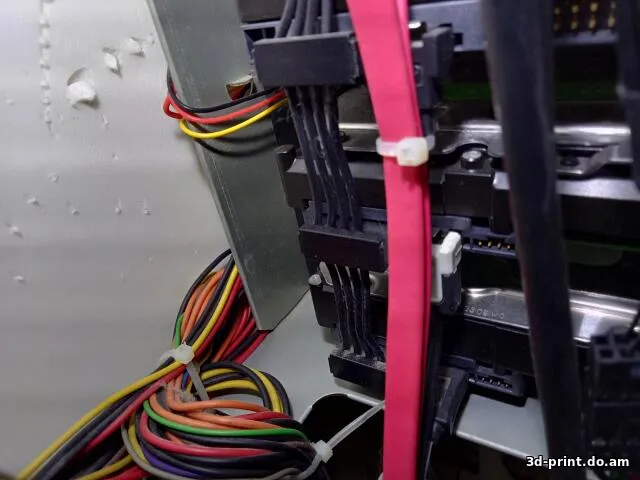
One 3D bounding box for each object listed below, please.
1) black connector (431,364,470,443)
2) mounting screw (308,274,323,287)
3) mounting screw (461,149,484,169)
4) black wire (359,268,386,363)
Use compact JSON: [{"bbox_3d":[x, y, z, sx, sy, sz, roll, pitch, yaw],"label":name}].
[{"bbox_3d":[0.031,0.045,0.142,0.013,0.006,0.025,9,39,31],"label":"black connector"},{"bbox_3d":[-0.001,0.012,0.158,0.005,0.002,0.005,9,39,31],"label":"mounting screw"},{"bbox_3d":[0.032,-0.017,0.109,0.005,0.003,0.005,9,39,31],"label":"mounting screw"},{"bbox_3d":[0.014,0.021,0.143,0.003,0.034,0.003,10,39,31],"label":"black wire"}]

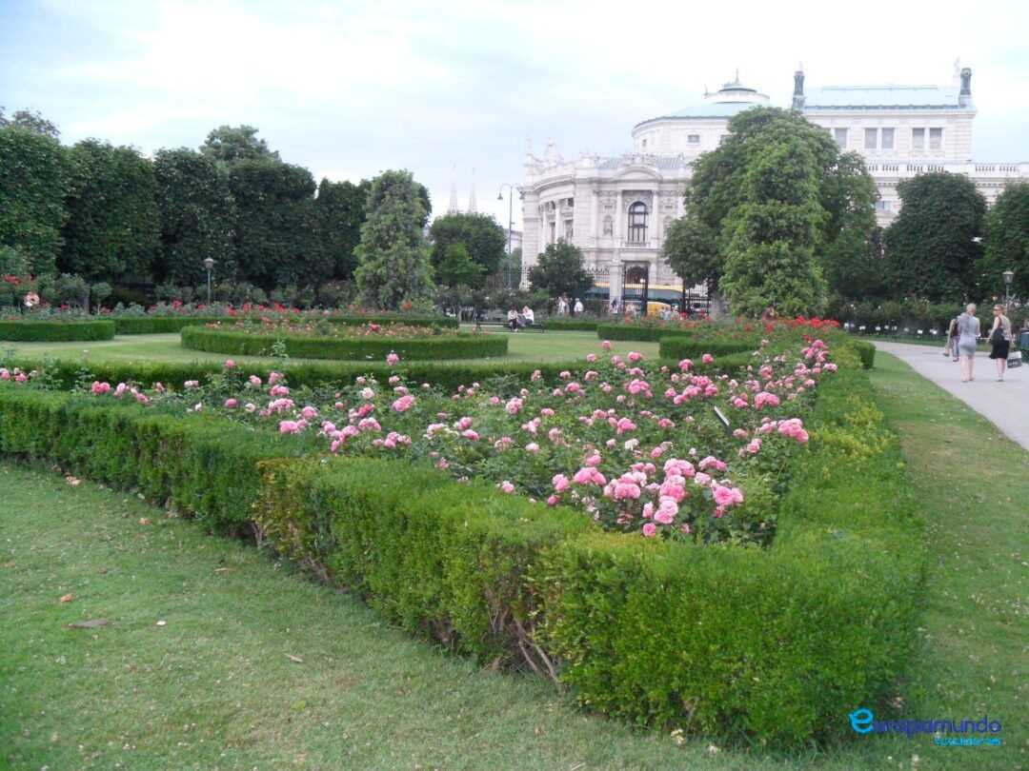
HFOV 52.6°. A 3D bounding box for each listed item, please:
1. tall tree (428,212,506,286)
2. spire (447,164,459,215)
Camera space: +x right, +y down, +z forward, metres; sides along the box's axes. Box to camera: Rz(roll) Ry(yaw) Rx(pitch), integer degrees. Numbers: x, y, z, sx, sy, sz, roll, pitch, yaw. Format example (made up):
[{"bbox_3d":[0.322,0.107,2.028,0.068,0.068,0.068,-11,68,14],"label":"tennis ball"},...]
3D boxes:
[{"bbox_3d":[-3.663,-9.208,80.000,6.200,8.400,6.000,1,5,0],"label":"tall tree"},{"bbox_3d":[-44.956,-140.683,756.010,9.500,40.000,9.500,1,5,-4],"label":"spire"}]

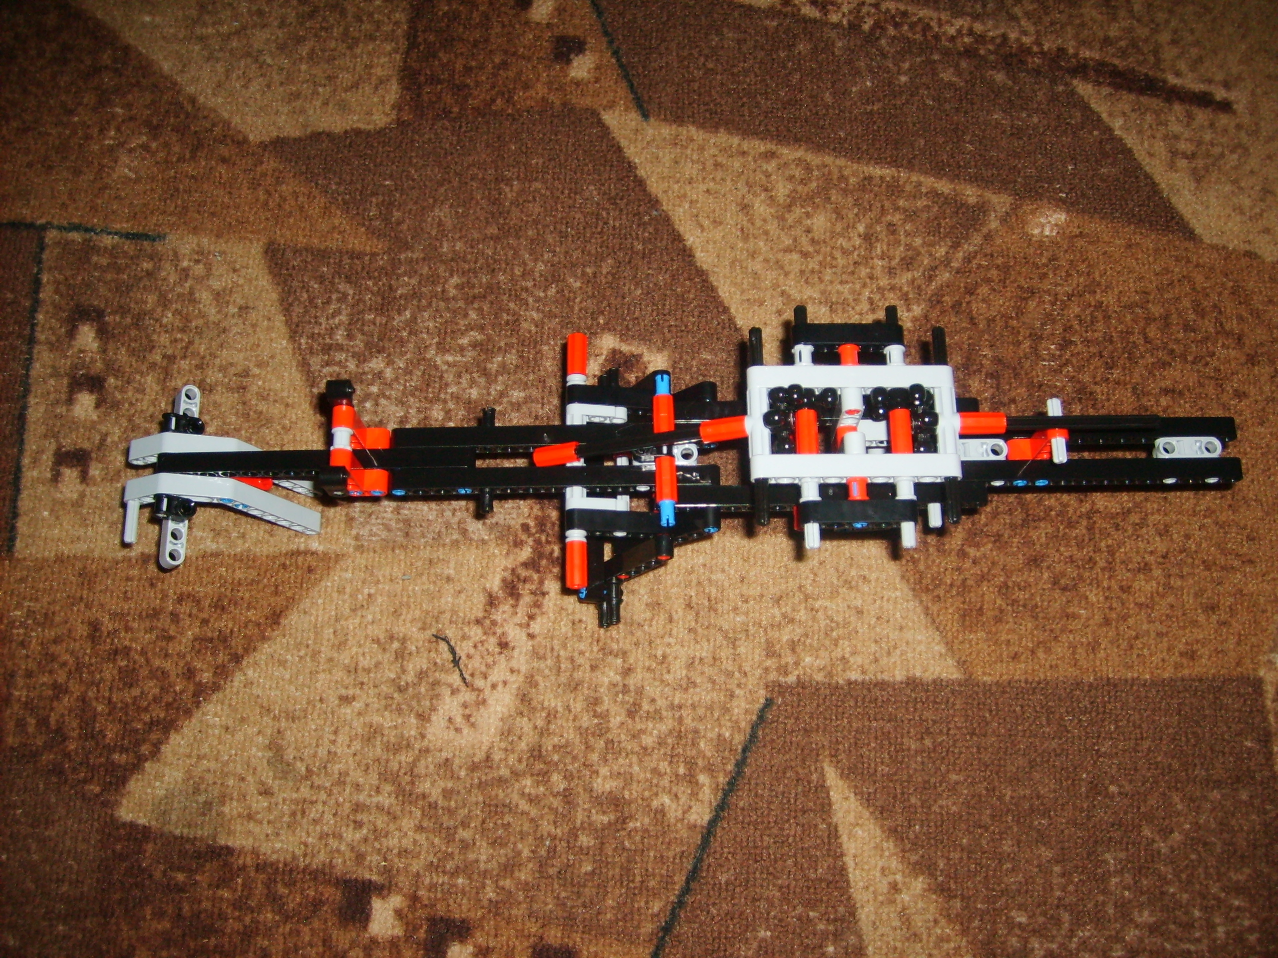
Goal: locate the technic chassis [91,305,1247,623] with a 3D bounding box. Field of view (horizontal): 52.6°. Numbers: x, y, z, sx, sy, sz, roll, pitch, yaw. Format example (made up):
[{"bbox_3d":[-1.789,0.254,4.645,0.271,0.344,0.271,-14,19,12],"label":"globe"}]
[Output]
[{"bbox_3d":[0.013,-0.005,0.476,0.416,0.092,0.104,-1,72,1],"label":"technic chassis"}]

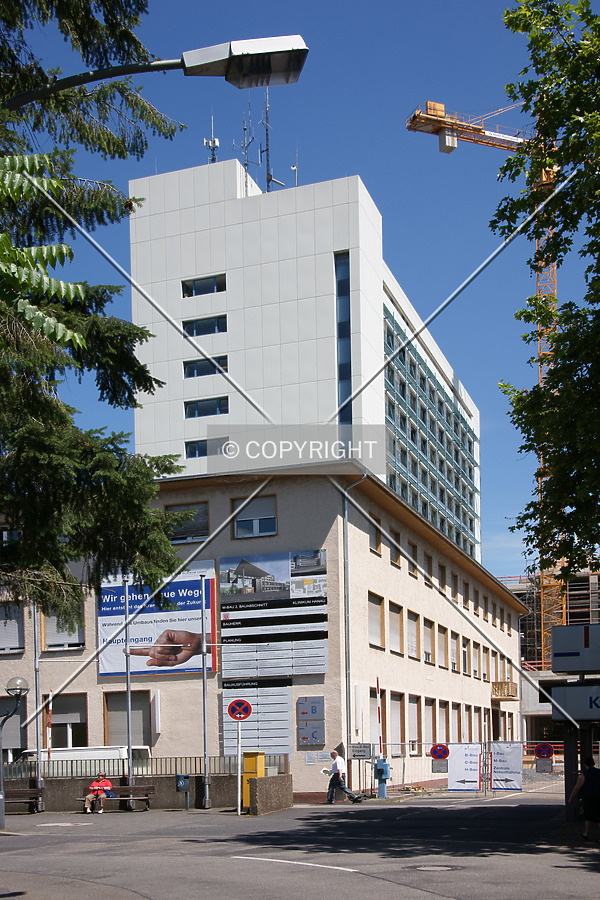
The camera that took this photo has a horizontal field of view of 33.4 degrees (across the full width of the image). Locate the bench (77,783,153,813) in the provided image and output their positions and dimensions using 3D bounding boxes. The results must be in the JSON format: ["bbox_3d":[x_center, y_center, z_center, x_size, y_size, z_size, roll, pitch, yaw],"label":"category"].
[{"bbox_3d":[-5.240,9.907,28.400,2.200,0.730,0.620,-5,-14,19],"label":"bench"}]

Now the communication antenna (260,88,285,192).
[{"bbox_3d":[-2.338,-26.480,85.000,1.750,8.900,1.500,-5,-14,19],"label":"communication antenna"}]

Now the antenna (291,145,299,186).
[{"bbox_3d":[-0.454,-23.474,82.500,0.600,3.500,0.450,-5,-14,19],"label":"antenna"}]

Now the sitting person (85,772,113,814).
[{"bbox_3d":[-5.683,9.668,28.200,0.580,1.160,0.750,-5,-14,19],"label":"sitting person"}]

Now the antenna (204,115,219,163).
[{"bbox_3d":[-7.523,-26.480,85.000,1.000,4.100,1.000,-5,-14,19],"label":"antenna"}]

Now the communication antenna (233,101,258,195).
[{"bbox_3d":[-4.536,-25.413,84.000,1.950,8.000,1.600,-5,-14,19],"label":"communication antenna"}]

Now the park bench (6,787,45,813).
[{"bbox_3d":[-8.630,10.291,29.400,2.100,0.730,0.600,-5,-14,19],"label":"park bench"}]

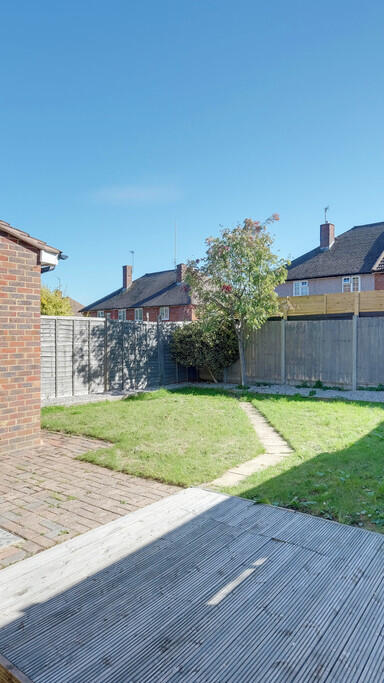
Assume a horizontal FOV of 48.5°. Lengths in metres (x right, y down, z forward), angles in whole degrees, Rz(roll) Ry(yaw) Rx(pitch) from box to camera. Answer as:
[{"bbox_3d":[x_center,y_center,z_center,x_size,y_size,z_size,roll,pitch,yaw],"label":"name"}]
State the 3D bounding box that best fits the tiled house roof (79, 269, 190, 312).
[{"bbox_3d":[-2.431,-4.661,39.482,14.169,3.752,8.918,0,1,41],"label":"tiled house roof"}]

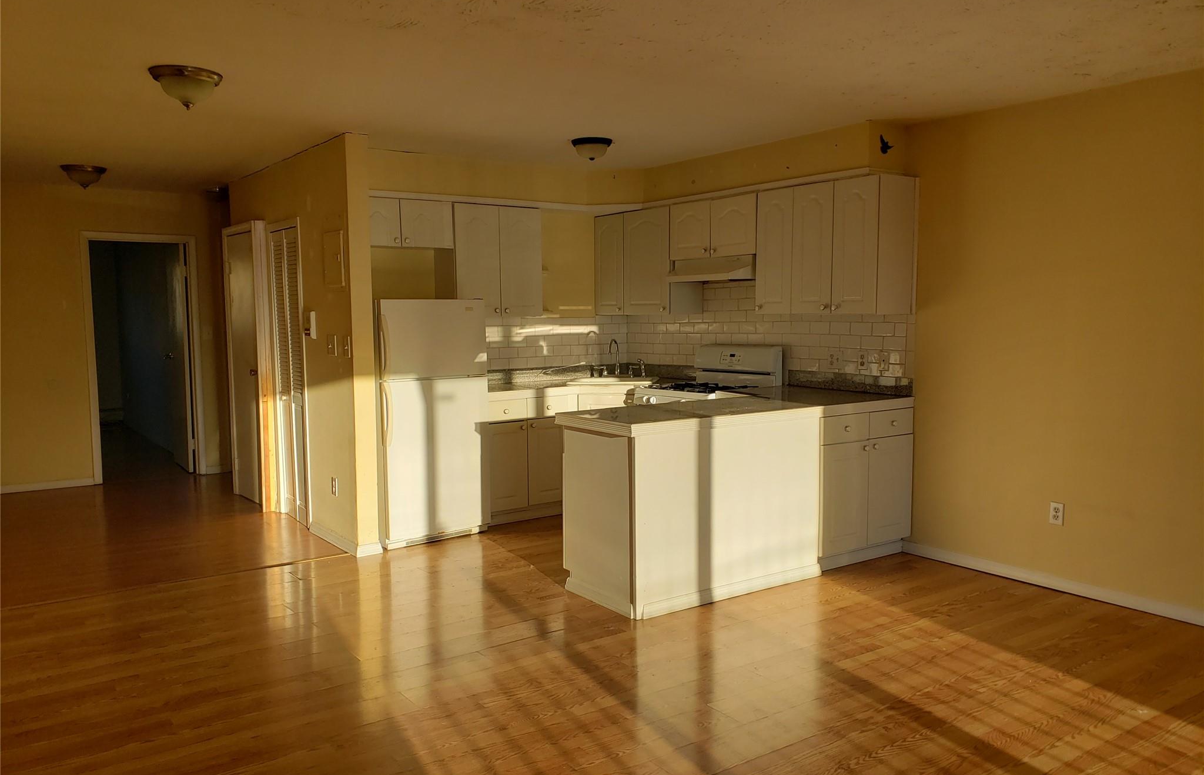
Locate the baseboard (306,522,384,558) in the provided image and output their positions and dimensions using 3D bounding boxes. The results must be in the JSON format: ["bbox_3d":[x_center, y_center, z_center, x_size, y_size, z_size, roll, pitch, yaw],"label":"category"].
[{"bbox_3d":[-1.602,0.925,5.639,0.173,0.072,0.824,-4,6,-36],"label":"baseboard"}]

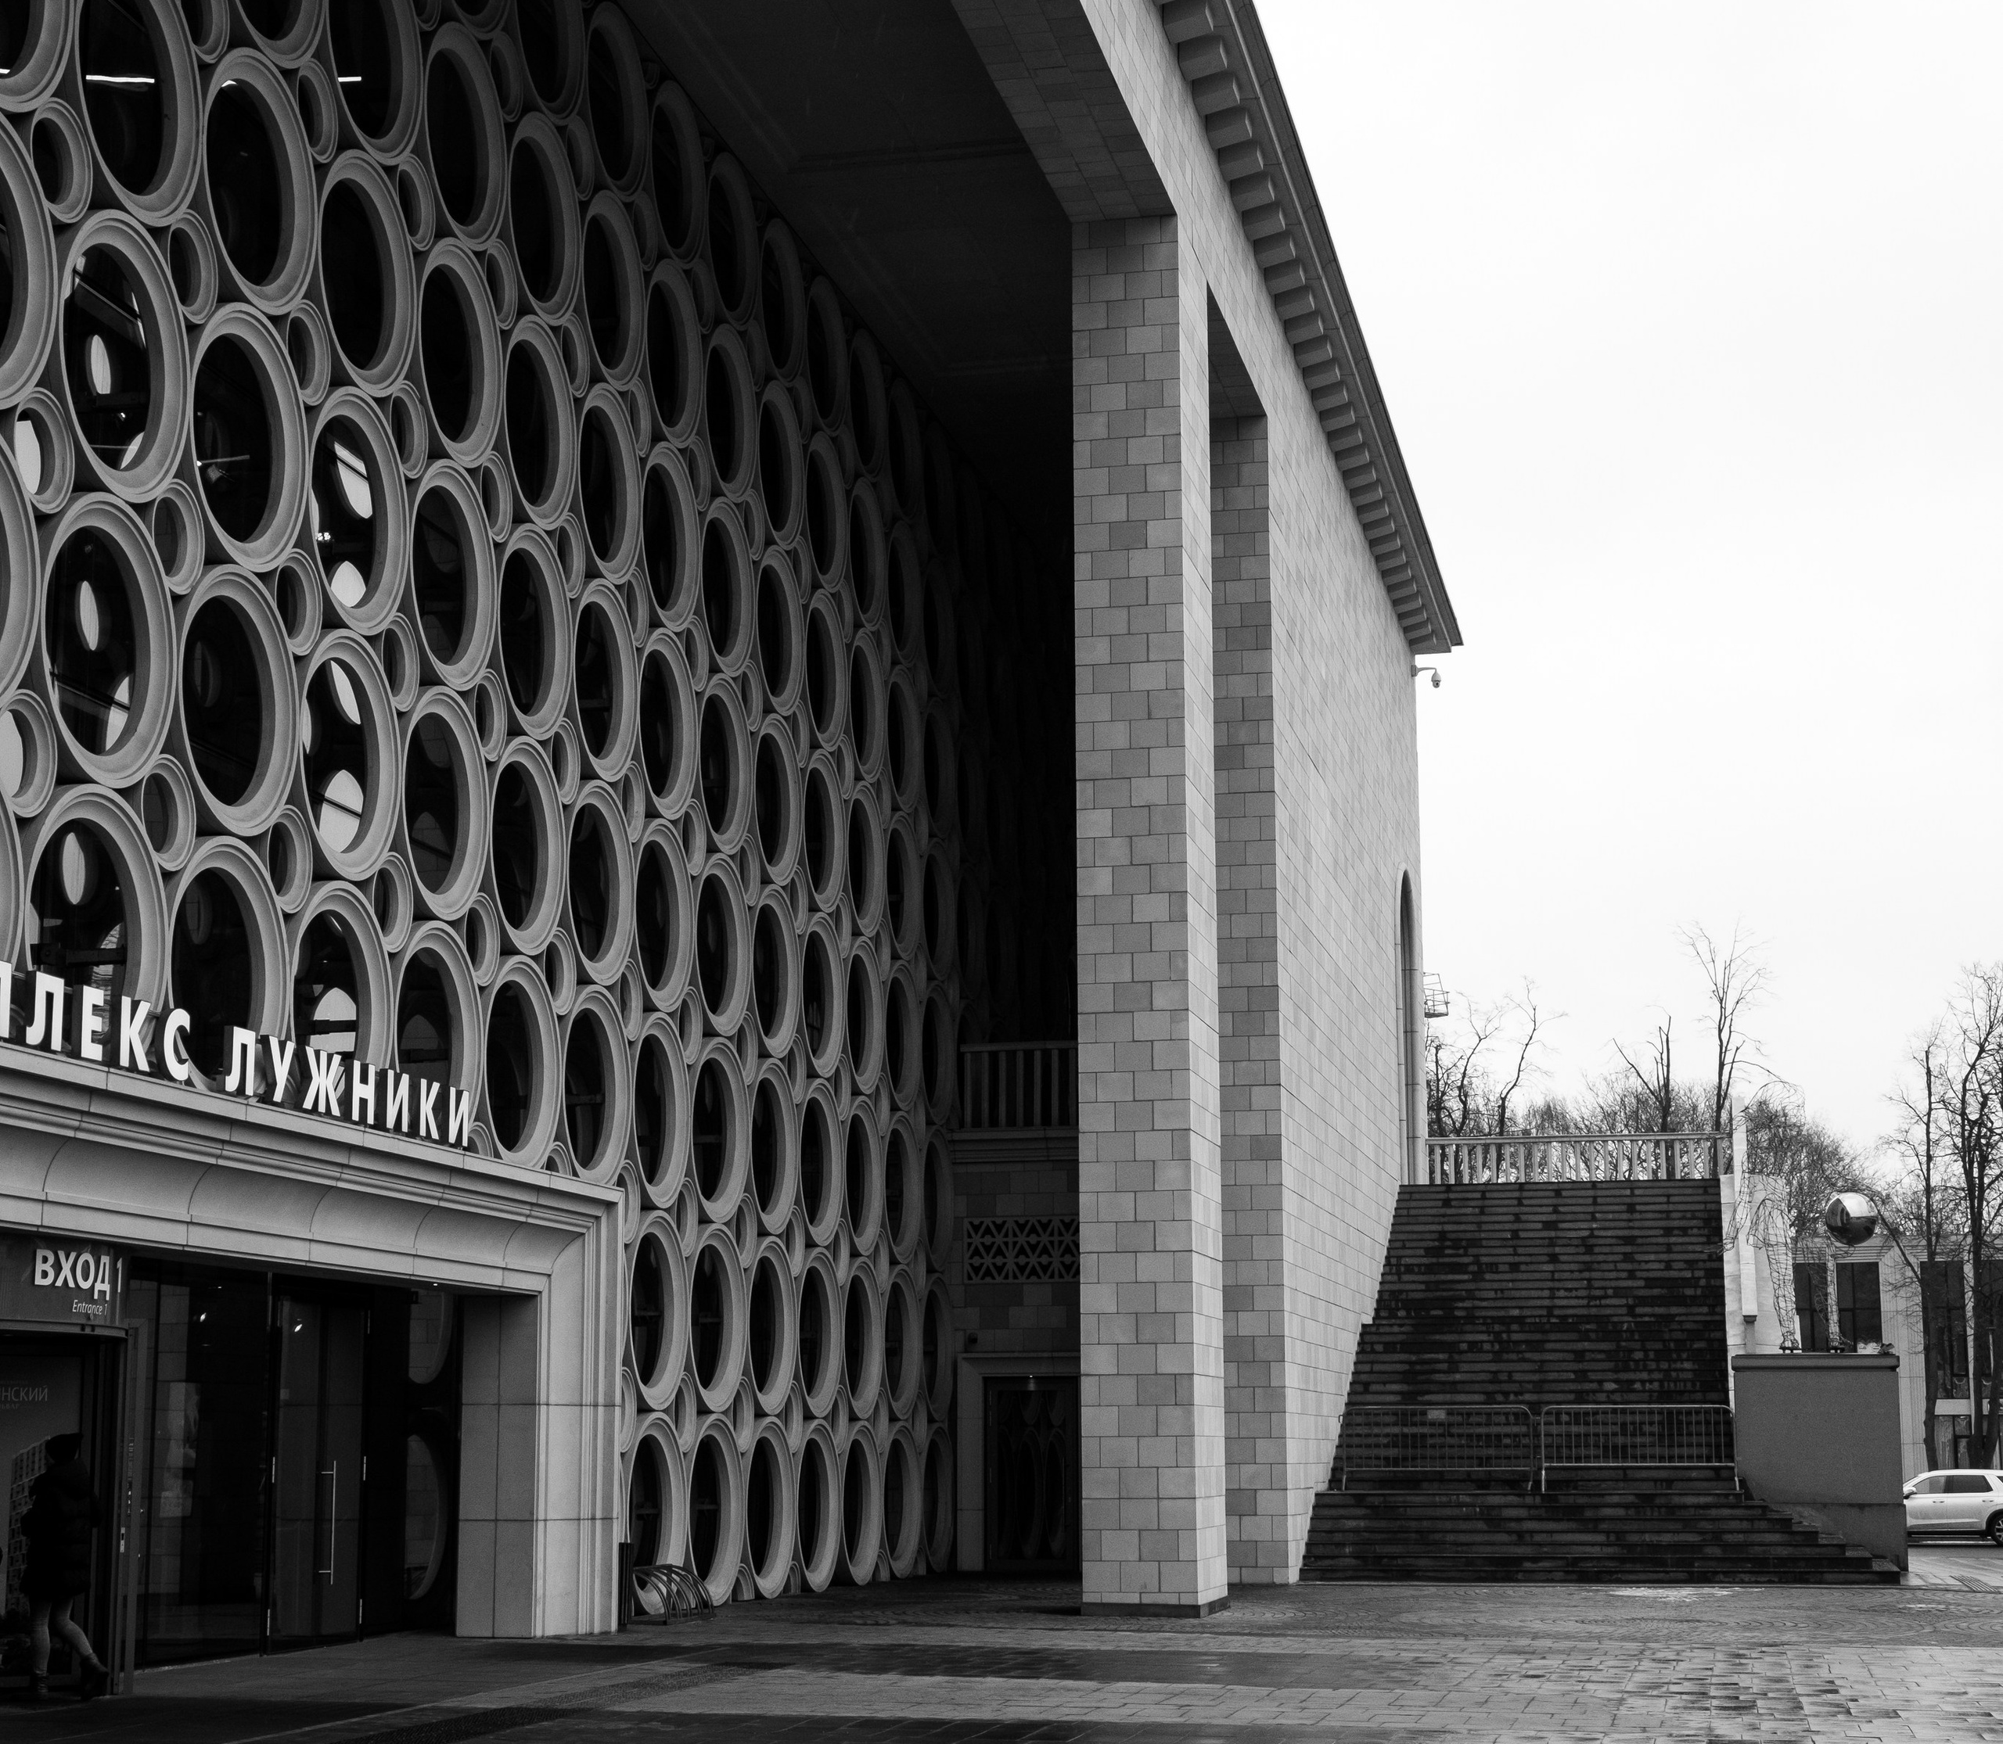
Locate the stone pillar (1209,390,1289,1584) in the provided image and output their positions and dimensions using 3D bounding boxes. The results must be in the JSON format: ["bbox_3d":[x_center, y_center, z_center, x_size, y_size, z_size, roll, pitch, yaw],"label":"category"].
[{"bbox_3d":[3.006,1.511,40.145,1.209,14.636,1.287,-2,-11,13],"label":"stone pillar"}]

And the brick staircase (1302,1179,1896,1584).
[{"bbox_3d":[8.671,6.864,45.384,7.123,5.989,13.926,-2,-11,13],"label":"brick staircase"}]

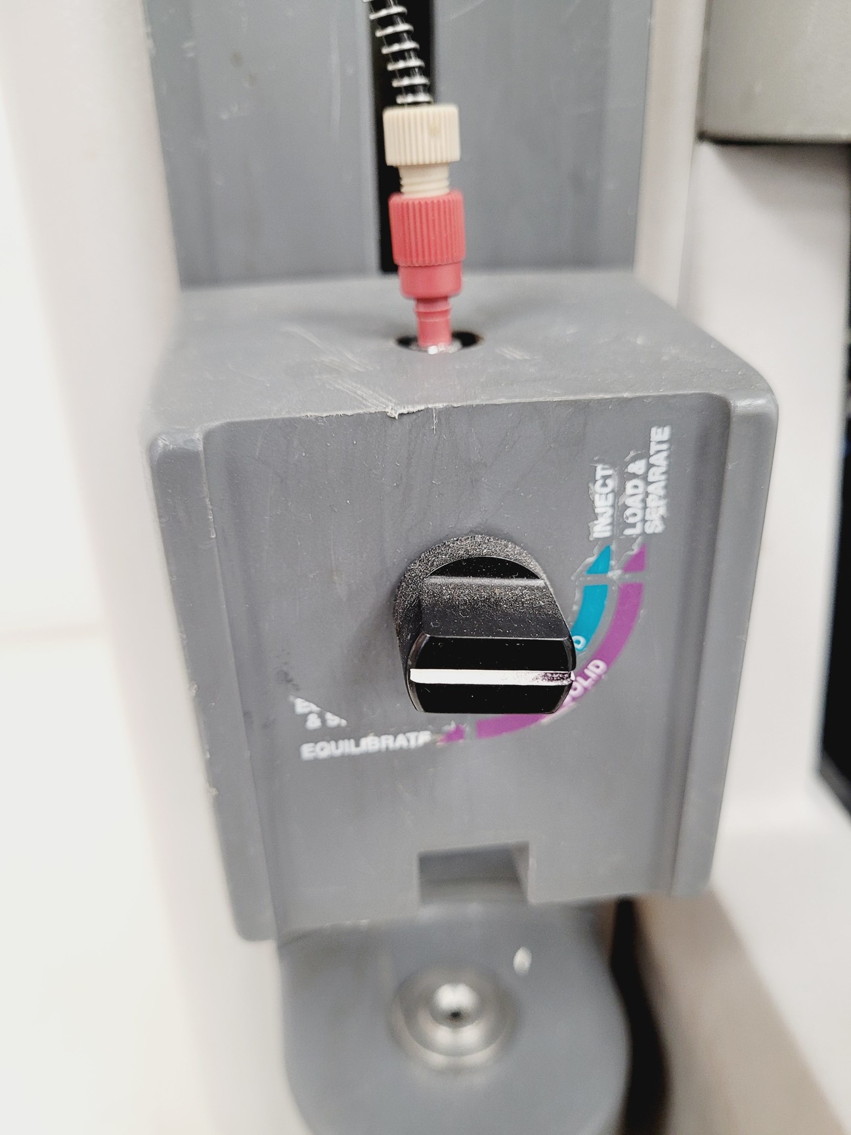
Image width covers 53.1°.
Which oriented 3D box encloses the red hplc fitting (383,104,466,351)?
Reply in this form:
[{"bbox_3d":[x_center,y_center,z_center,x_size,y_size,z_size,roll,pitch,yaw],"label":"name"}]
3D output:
[{"bbox_3d":[0.001,-0.044,0.116,0.010,0.033,0.010,-6,26,-4],"label":"red hplc fitting"}]

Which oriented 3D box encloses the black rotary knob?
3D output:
[{"bbox_3d":[0.006,0.008,0.095,0.018,0.018,0.015,-4,26,-5],"label":"black rotary knob"}]

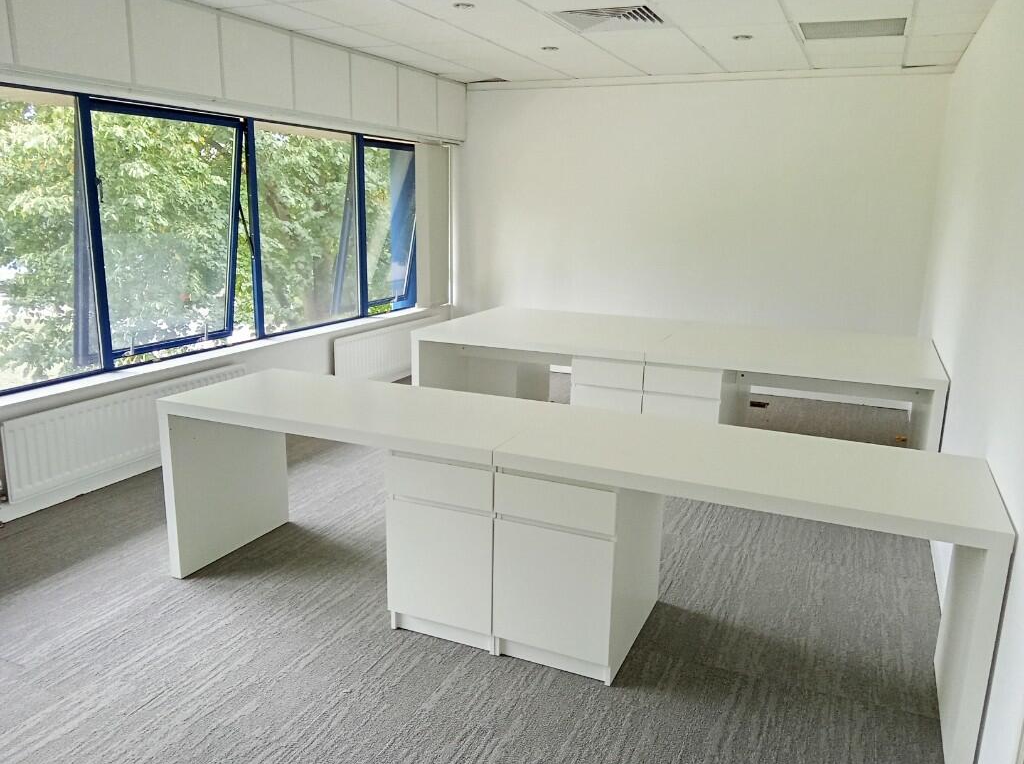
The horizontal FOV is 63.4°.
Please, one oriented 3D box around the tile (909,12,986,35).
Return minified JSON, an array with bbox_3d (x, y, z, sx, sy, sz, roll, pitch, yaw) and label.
[{"bbox_3d":[2.321,-1.919,4.414,0.343,0.020,0.600,6,13,22],"label":"tile"}]

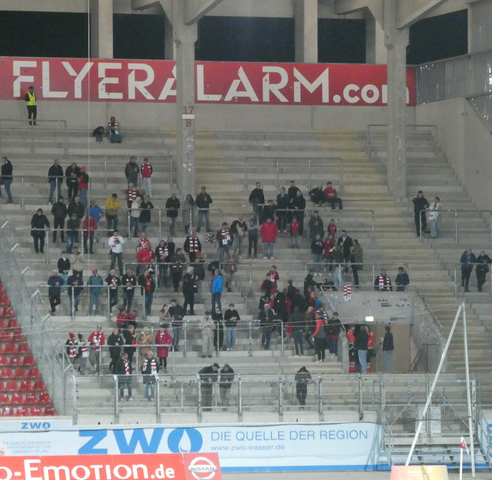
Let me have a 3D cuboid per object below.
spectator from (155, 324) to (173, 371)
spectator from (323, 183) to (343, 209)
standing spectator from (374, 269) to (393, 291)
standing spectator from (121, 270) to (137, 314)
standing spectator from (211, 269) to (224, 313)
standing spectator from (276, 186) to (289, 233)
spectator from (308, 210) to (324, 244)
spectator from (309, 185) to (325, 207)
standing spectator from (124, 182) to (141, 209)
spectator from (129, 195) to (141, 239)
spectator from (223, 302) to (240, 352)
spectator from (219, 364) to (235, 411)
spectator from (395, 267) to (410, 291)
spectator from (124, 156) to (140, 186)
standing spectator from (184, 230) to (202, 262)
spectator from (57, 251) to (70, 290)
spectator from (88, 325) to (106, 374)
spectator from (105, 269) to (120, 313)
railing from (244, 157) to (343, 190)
[{"bbox_3d":[-3.083,4.003,138.666,0.584,1.706,0.400,0,-1,6],"label":"spectator"},{"bbox_3d":[3.530,-1.799,150.029,0.580,1.108,0.750,0,-1,-30],"label":"spectator"},{"bbox_3d":[5.288,2.009,142.198,0.600,1.788,0.400,0,-1,-15],"label":"standing spectator"},{"bbox_3d":[-4.450,1.969,140.036,0.560,1.704,0.420,0,-1,-3],"label":"standing spectator"},{"bbox_3d":[-1.114,1.935,139.605,0.400,1.680,0.550,0,-1,6],"label":"standing spectator"},{"bbox_3d":[1.444,-1.181,146.261,0.500,1.792,0.350,0,-1,-9],"label":"standing spectator"},{"bbox_3d":[2.793,-0.275,146.487,0.560,1.739,0.420,0,-1,-3],"label":"spectator"},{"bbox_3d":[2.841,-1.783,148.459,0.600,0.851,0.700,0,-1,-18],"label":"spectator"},{"bbox_3d":[-4.438,-1.372,144.569,0.560,1.728,0.360,0,-1,-3],"label":"standing spectator"},{"bbox_3d":[-4.423,-0.913,148.355,0.461,1.641,0.400,0,-1,-25],"label":"spectator"},{"bbox_3d":[-0.535,3.254,137.918,0.600,1.772,0.420,0,-1,-10],"label":"spectator"},{"bbox_3d":[-0.702,5.505,137.674,0.570,1.739,0.500,0,-1,-14],"label":"spectator"},{"bbox_3d":[5.976,1.916,140.980,0.530,1.773,0.420,0,-1,3],"label":"spectator"},{"bbox_3d":[-4.635,-2.560,151.550,0.547,1.717,0.350,0,-1,-8],"label":"spectator"},{"bbox_3d":[-2.039,0.524,143.641,0.620,1.748,0.400,0,-1,-6],"label":"standing spectator"},{"bbox_3d":[-7.040,1.243,143.219,0.470,1.627,0.360,0,-1,-5],"label":"spectator"},{"bbox_3d":[-5.359,3.968,133.208,0.600,1.776,0.400,0,-1,-3],"label":"spectator"},{"bbox_3d":[-5.111,2.000,142.051,0.574,1.809,0.420,0,-1,-3],"label":"spectator"},{"bbox_3d":[2.003,-2.720,151.315,4.203,1.267,0.100,0,-1,-17],"label":"railing"}]

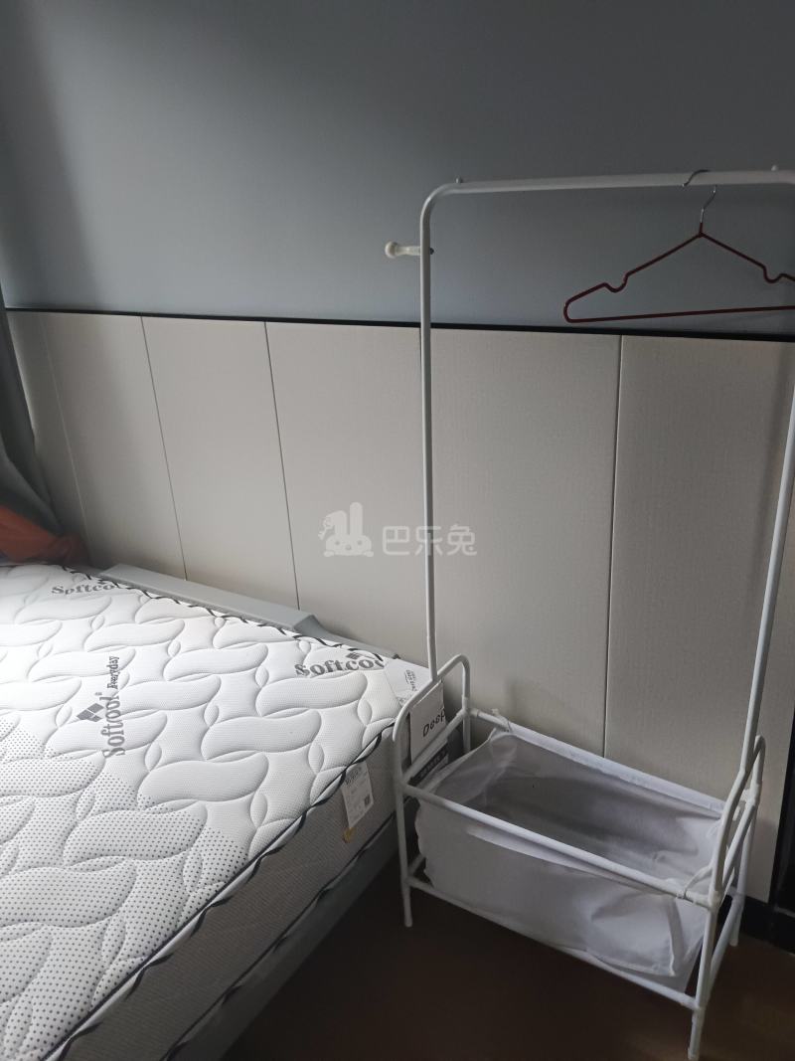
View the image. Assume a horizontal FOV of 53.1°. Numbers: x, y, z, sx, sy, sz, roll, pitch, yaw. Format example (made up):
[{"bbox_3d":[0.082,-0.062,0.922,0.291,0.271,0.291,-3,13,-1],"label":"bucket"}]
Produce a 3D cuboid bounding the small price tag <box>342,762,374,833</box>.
[{"bbox_3d":[-0.075,0.508,1.523,0.008,0.116,0.084,11,27,31],"label":"small price tag"}]

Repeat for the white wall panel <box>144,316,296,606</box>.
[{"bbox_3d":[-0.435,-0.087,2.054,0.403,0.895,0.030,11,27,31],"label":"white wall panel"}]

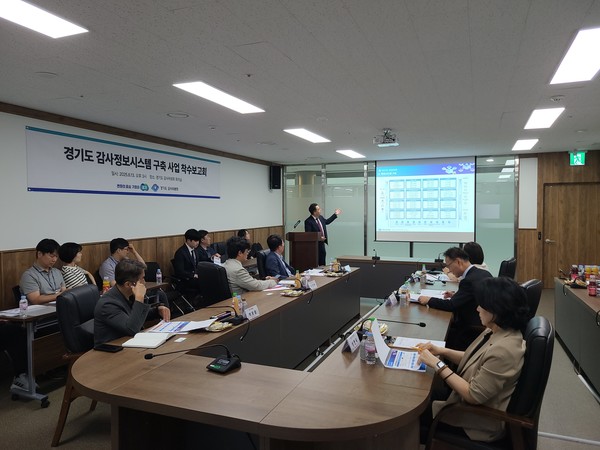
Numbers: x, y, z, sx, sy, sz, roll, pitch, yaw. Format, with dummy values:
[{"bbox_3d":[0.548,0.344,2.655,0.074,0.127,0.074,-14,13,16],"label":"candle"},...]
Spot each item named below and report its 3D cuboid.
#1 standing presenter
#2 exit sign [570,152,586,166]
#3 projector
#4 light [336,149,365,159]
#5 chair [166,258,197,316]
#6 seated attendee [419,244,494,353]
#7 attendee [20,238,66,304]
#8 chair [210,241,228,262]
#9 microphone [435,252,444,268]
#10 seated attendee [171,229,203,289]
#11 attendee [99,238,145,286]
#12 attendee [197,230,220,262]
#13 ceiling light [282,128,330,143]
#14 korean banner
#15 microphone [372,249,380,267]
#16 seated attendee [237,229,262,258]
[{"bbox_3d":[0.475,0.423,9.312,0.420,1.740,0.720,1,2,44],"label":"standing presenter"},{"bbox_3d":[5.195,-1.241,8.440,0.253,0.273,0.061,0,2,22],"label":"exit sign"},{"bbox_3d":[1.195,-1.193,6.132,0.314,0.223,0.304,0,2,22],"label":"projector"},{"bbox_3d":[1.042,-1.412,8.975,0.293,0.051,1.265,0,2,22],"label":"light"},{"bbox_3d":[-1.494,0.947,6.487,0.600,0.900,0.560,0,2,22],"label":"chair"},{"bbox_3d":[1.413,0.821,3.845,0.810,1.245,0.546,0,2,22],"label":"seated attendee"},{"bbox_3d":[-2.382,0.796,4.352,0.769,1.295,0.546,0,2,22],"label":"attendee"},{"bbox_3d":[-1.107,0.834,7.449,0.650,1.070,0.620,0,2,22],"label":"chair"},{"bbox_3d":[2.337,0.525,7.489,0.130,0.180,0.220,0,2,22],"label":"microphone"},{"bbox_3d":[-1.414,0.729,6.415,0.720,1.340,0.500,0,2,25],"label":"seated attendee"},{"bbox_3d":[-1.990,0.778,5.394,0.789,1.265,0.526,0,2,2],"label":"attendee"},{"bbox_3d":[-1.337,0.716,7.115,0.789,1.275,0.506,0,2,12],"label":"attendee"},{"bbox_3d":[0.139,-1.294,6.531,0.300,0.050,1.200,0,2,22],"label":"ceiling light"},{"bbox_3d":[-2.215,-0.775,6.685,0.020,0.688,3.916,0,2,22],"label":"korean banner"},{"bbox_3d":[1.364,0.519,7.923,0.130,0.180,0.220,0,2,22],"label":"microphone"},{"bbox_3d":[-0.827,0.704,8.012,0.720,1.280,0.500,0,2,14],"label":"seated attendee"}]

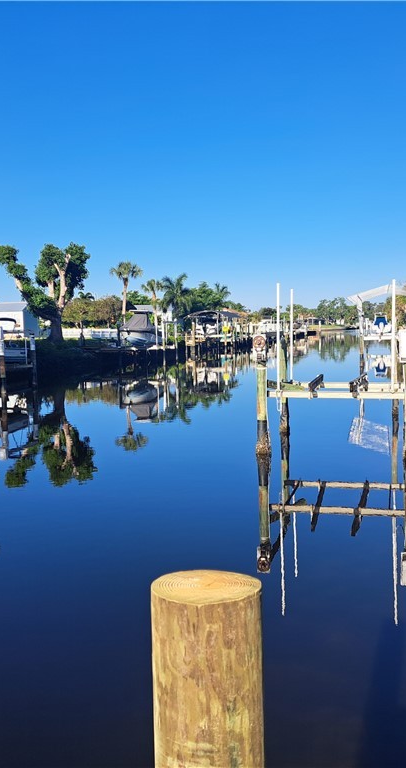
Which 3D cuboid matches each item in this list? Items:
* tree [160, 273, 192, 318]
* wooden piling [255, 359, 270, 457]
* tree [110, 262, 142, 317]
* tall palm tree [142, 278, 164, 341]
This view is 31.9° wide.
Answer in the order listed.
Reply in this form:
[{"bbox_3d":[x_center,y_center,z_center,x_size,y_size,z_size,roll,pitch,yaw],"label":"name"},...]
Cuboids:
[{"bbox_3d":[-2.765,-8.610,77.001,3.600,6.690,3.600,-2,5,-2],"label":"tree"},{"bbox_3d":[1.234,0.520,14.600,0.270,1.970,0.270,-1,5,5],"label":"wooden piling"},{"bbox_3d":[-6.724,-7.320,62.001,2.800,6.680,2.800,-2,5,-6],"label":"tree"},{"bbox_3d":[-4.918,-7.544,72.001,2.600,6.050,2.600,-2,5,-4],"label":"tall palm tree"}]

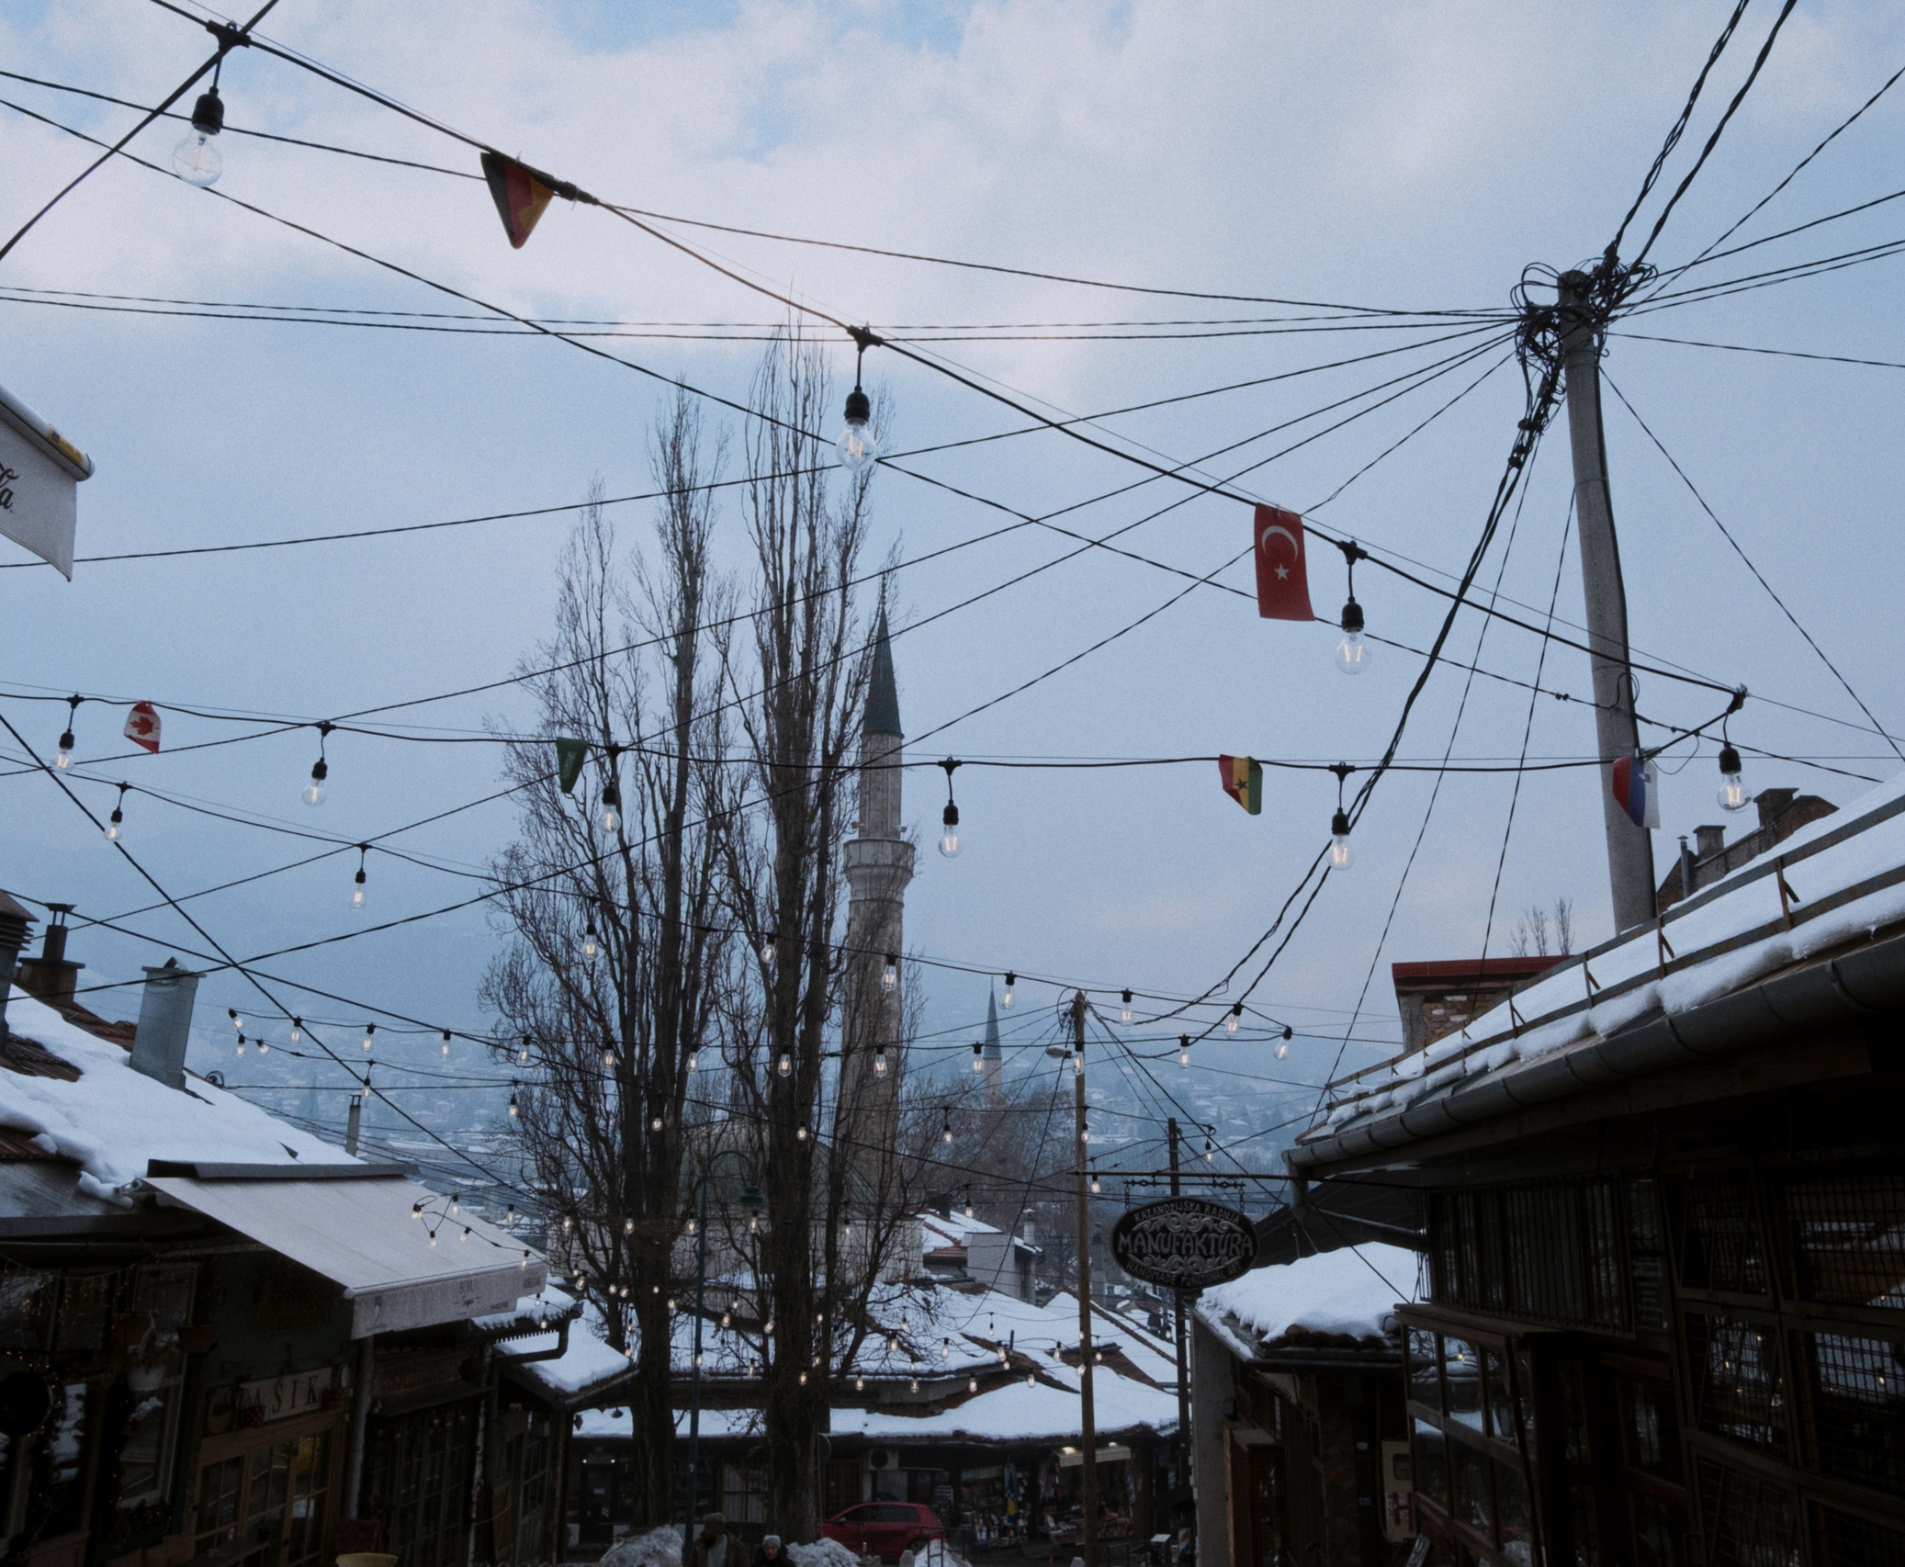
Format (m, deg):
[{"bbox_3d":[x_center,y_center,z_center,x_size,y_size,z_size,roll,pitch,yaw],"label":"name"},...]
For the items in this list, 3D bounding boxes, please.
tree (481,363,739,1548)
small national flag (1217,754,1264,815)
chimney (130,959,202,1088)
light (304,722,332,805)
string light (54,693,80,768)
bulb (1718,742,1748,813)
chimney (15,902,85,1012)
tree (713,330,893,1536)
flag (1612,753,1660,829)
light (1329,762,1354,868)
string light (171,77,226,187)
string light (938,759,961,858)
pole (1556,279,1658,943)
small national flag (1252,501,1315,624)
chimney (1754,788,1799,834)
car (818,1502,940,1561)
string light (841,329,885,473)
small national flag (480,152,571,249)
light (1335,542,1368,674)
[{"bbox_3d":[-6.327,2.518,29.265,4.900,22.200,4.600,1,-14,0],"label":"tree"},{"bbox_3d":[0.690,0.004,3.750,0.105,0.147,0.035,-5,-16,17],"label":"small national flag"},{"bbox_3d":[-6.212,1.905,12.400,0.320,1.000,0.320,-1,-16,2],"label":"chimney"},{"bbox_3d":[-1.845,-0.057,4.570,0.066,0.255,0.062,-4,-15,17],"label":"light"},{"bbox_3d":[-2.759,-0.156,4.894,0.066,0.248,0.062,-4,-15,17],"label":"string light"},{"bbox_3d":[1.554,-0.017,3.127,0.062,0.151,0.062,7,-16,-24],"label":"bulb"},{"bbox_3d":[-8.516,1.649,14.800,0.390,0.970,0.390,-1,-16,2],"label":"chimney"},{"bbox_3d":[-2.776,1.922,29.425,3.800,23.500,3.700,1,-14,0],"label":"tree"},{"bbox_3d":[1.506,0.018,3.460,0.110,0.170,0.045,-4,-15,17],"label":"flag"},{"bbox_3d":[0.904,0.073,3.637,0.066,0.257,0.062,-4,-15,17],"label":"light"},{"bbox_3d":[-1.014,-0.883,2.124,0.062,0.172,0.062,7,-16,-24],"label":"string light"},{"bbox_3d":[-0.007,0.062,3.970,0.060,0.255,0.060,0,-16,0],"label":"string light"},{"bbox_3d":[4.428,0.757,10.182,0.250,9.300,0.250,1,-15,2],"label":"pole"},{"bbox_3d":[0.576,-0.386,2.740,0.105,0.213,0.040,3,-16,-12],"label":"small national flag"},{"bbox_3d":[11.563,0.400,22.000,0.470,0.660,0.470,-1,-14,5],"label":"chimney"},{"bbox_3d":[-2.178,19.674,41.300,4.200,1.470,1.770,-2,-16,8],"label":"car"},{"bbox_3d":[-0.144,-0.602,2.457,0.066,0.252,0.062,1,-14,0],"label":"string light"},{"bbox_3d":[-0.624,-0.845,2.270,0.115,0.150,0.040,-1,-16,5],"label":"small national flag"},{"bbox_3d":[0.709,-0.310,2.780,0.062,0.250,0.062,0,-16,0],"label":"light"}]

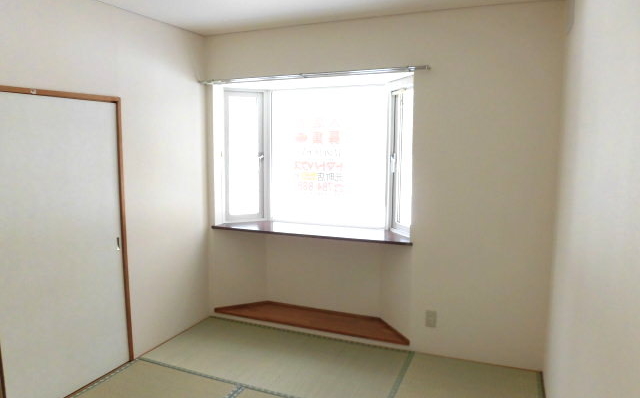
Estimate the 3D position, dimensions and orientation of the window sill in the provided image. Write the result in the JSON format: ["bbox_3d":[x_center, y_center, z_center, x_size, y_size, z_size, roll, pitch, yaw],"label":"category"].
[{"bbox_3d":[-0.060,0.265,3.705,1.735,0.029,0.412,3,8,22],"label":"window sill"}]

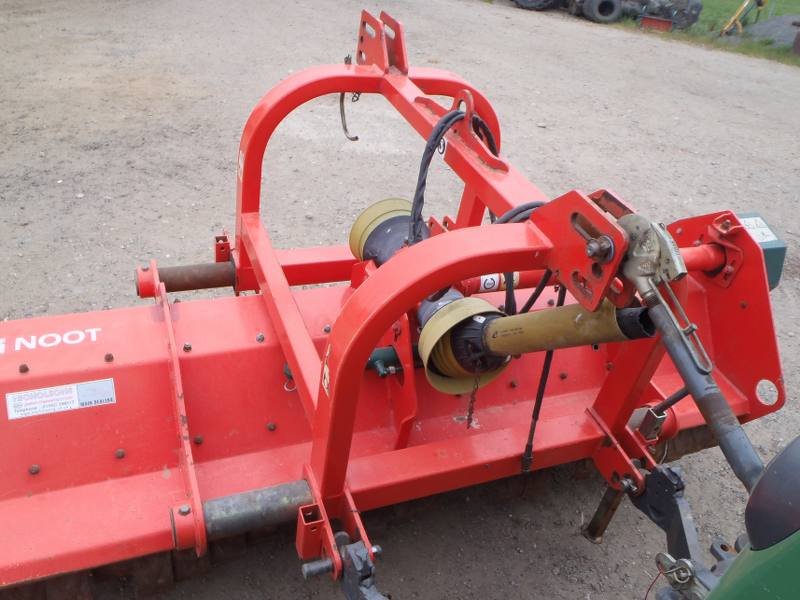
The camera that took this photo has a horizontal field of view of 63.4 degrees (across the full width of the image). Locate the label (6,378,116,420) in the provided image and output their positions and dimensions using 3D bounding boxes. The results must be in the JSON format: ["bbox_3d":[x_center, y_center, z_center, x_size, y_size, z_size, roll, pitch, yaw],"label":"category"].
[{"bbox_3d":[-0.851,0.249,1.631,0.243,0.063,0.005,-6,2,-21],"label":"label"}]

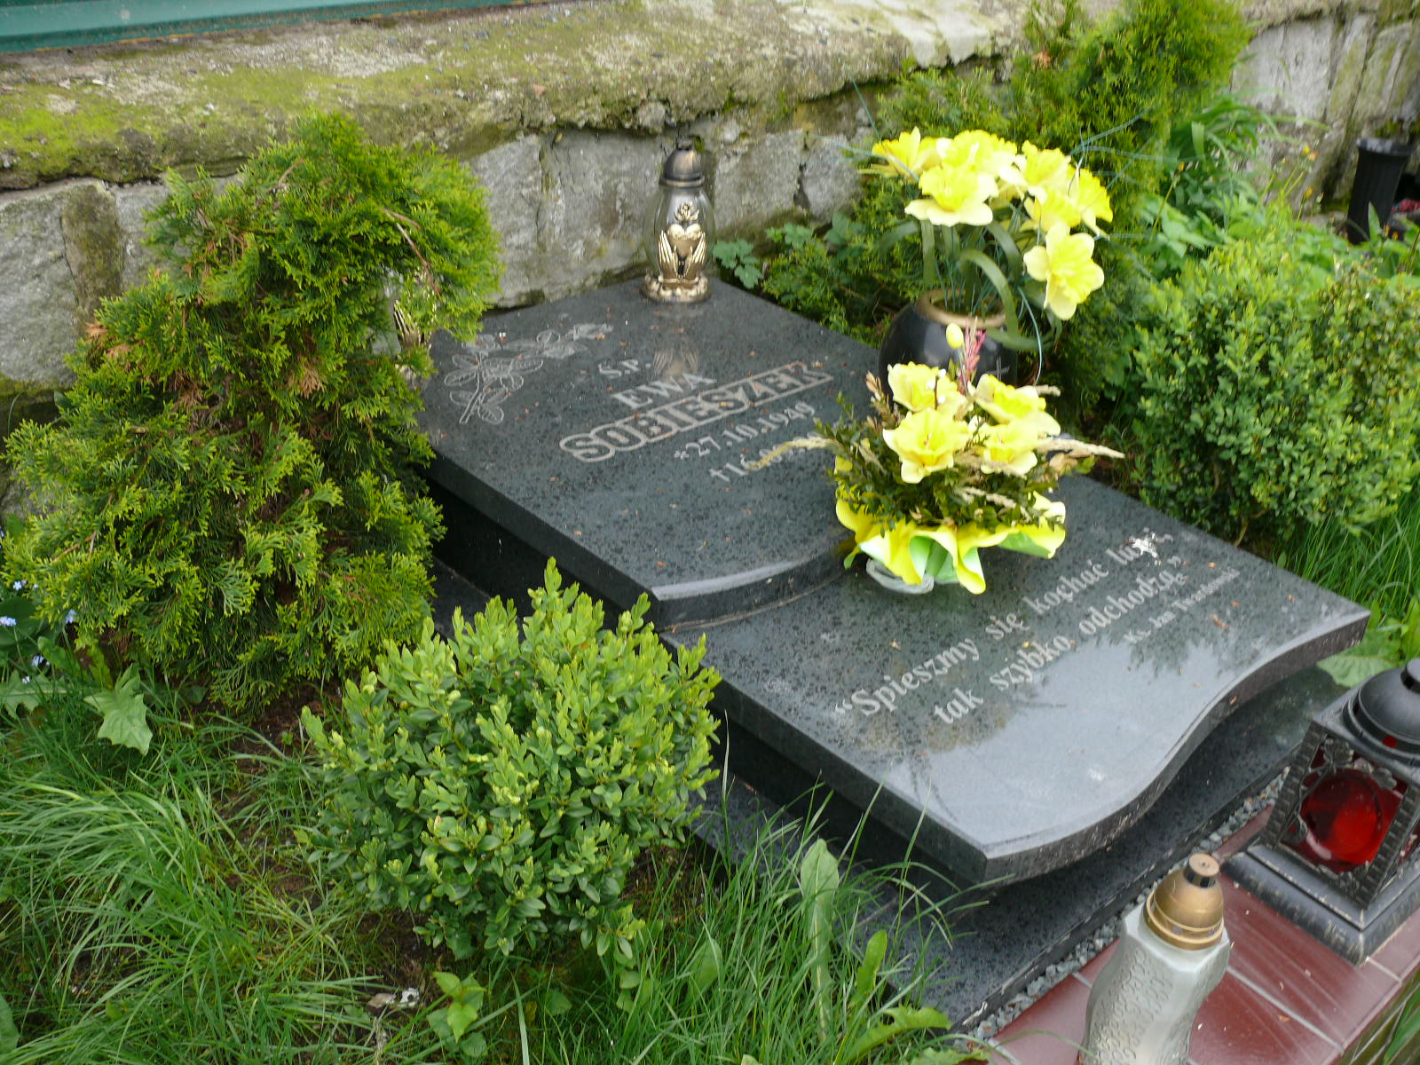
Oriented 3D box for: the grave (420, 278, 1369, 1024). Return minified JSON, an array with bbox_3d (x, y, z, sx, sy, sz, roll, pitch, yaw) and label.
[{"bbox_3d":[0.119,0.003,2.158,0.985,0.235,1.445,-22,40,-38],"label":"grave"}]

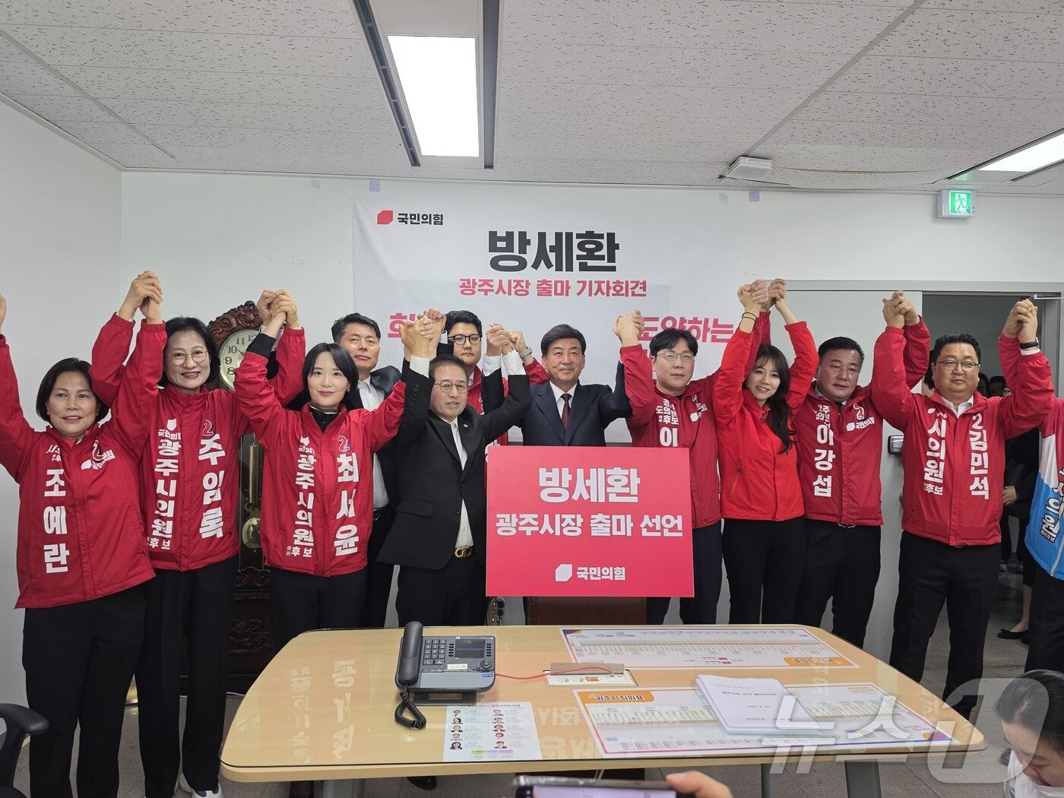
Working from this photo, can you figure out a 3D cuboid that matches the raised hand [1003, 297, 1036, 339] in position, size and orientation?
[{"bbox_3d":[2.051,-0.336,2.980,0.125,0.170,0.110,1,1,35],"label":"raised hand"}]

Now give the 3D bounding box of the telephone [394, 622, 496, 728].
[{"bbox_3d":[-0.213,0.665,1.767,0.250,0.160,0.250,1,1,-4],"label":"telephone"}]

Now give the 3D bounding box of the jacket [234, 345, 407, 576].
[{"bbox_3d":[-0.736,0.211,2.510,0.575,0.785,0.330,0,1,-10],"label":"jacket"}]

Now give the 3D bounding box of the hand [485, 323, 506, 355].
[{"bbox_3d":[-0.144,-0.235,2.780,0.090,0.125,0.080,1,1,17],"label":"hand"}]

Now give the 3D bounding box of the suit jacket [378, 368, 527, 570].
[{"bbox_3d":[-0.301,0.253,2.740,0.520,0.755,0.330,0,1,-21],"label":"suit jacket"}]

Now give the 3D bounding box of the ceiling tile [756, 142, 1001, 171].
[{"bbox_3d":[1.628,-1.182,3.451,1.190,0.018,0.300,1,1,-4],"label":"ceiling tile"}]

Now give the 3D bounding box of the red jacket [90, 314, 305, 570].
[{"bbox_3d":[-1.177,0.151,2.500,0.710,0.890,0.320,1,1,-13],"label":"red jacket"}]

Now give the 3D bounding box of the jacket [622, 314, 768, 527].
[{"bbox_3d":[0.720,0.096,3.150,0.610,0.920,0.340,1,1,0],"label":"jacket"}]

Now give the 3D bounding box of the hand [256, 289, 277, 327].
[{"bbox_3d":[-0.971,-0.335,2.600,0.090,0.140,0.090,0,1,-9],"label":"hand"}]

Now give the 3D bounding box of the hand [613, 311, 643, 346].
[{"bbox_3d":[0.420,-0.308,3.080,0.125,0.150,0.100,1,1,8],"label":"hand"}]

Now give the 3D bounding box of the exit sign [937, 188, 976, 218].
[{"bbox_3d":[2.391,-1.102,3.980,0.185,0.155,0.055,1,1,-4],"label":"exit sign"}]

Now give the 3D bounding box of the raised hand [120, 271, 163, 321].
[{"bbox_3d":[-1.260,-0.332,2.280,0.120,0.155,0.090,0,1,-9],"label":"raised hand"}]

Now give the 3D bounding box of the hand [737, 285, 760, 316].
[{"bbox_3d":[0.927,-0.423,3.020,0.090,0.125,0.085,1,1,17],"label":"hand"}]

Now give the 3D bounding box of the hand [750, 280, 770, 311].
[{"bbox_3d":[0.913,-0.418,2.830,0.080,0.120,0.075,2,2,41],"label":"hand"}]

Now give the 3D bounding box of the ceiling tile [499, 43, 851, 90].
[{"bbox_3d":[0.482,-1.180,2.510,1.200,0.018,0.300,1,1,-4],"label":"ceiling tile"}]

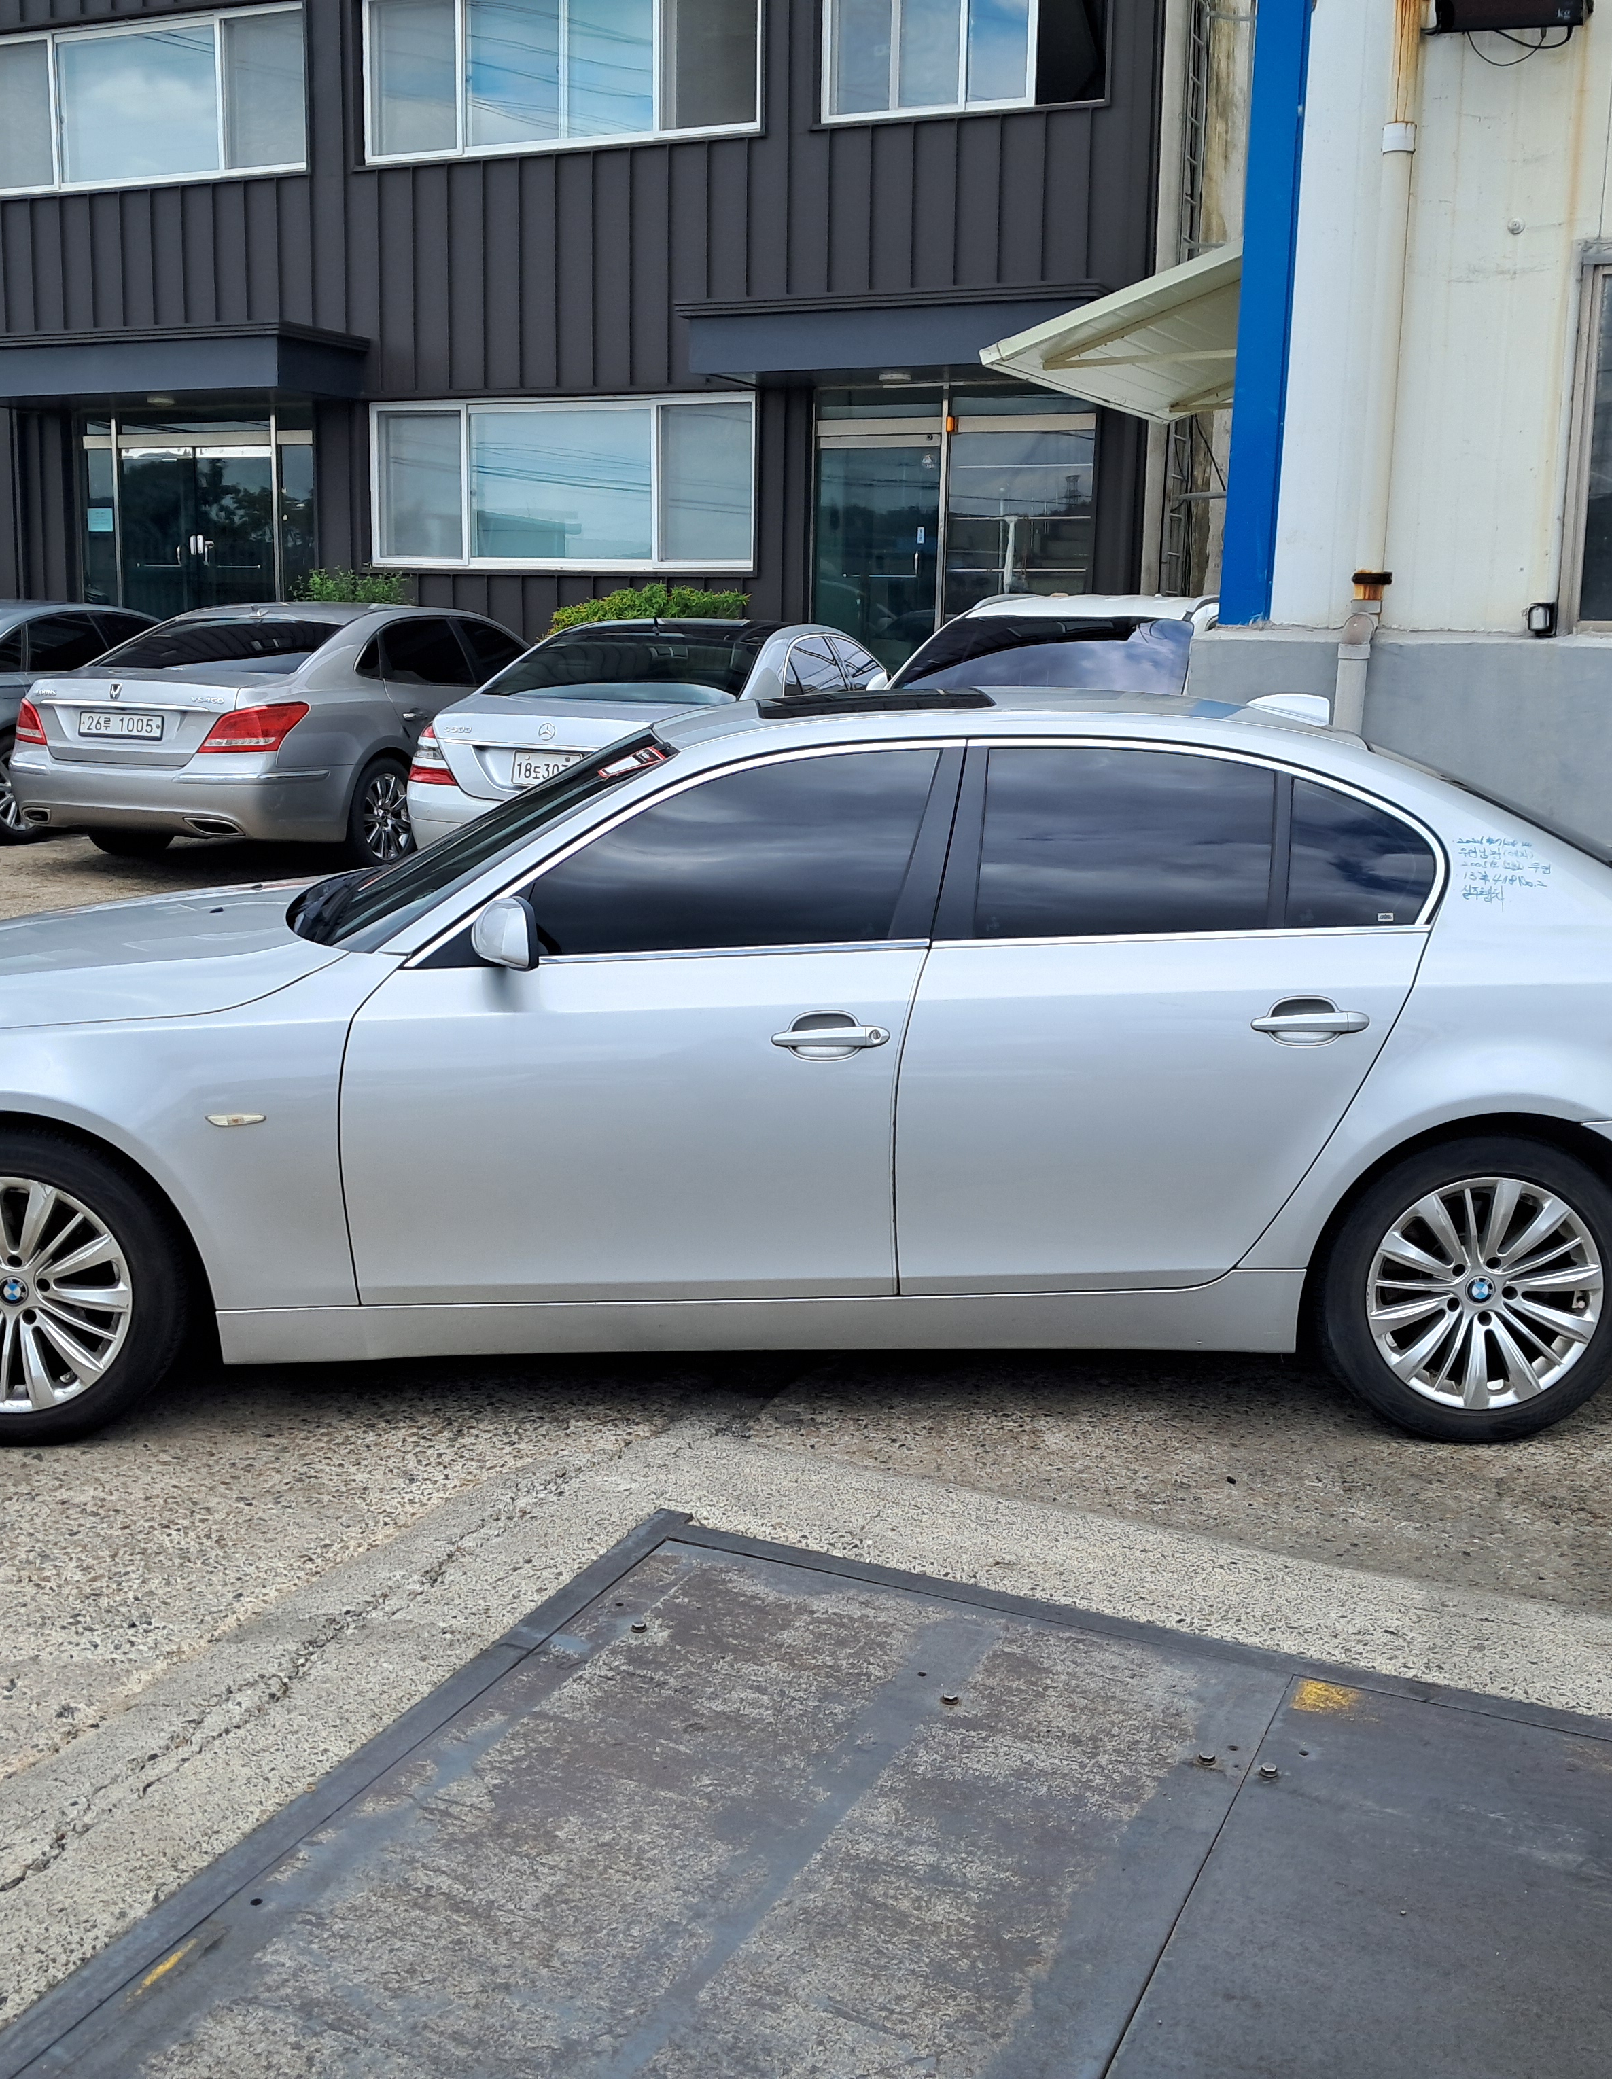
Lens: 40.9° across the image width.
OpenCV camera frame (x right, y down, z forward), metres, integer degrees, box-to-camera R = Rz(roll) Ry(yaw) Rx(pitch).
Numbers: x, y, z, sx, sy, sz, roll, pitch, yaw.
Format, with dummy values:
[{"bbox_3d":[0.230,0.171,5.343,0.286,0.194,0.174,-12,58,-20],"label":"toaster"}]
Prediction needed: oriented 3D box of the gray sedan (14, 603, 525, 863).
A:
[{"bbox_3d":[-2.781,-2.025,13.909,1.900,1.495,5.160,5,12,20],"label":"gray sedan"}]

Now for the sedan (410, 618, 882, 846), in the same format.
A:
[{"bbox_3d":[-0.586,-1.785,13.097,1.871,1.473,5.206,4,11,14],"label":"sedan"}]

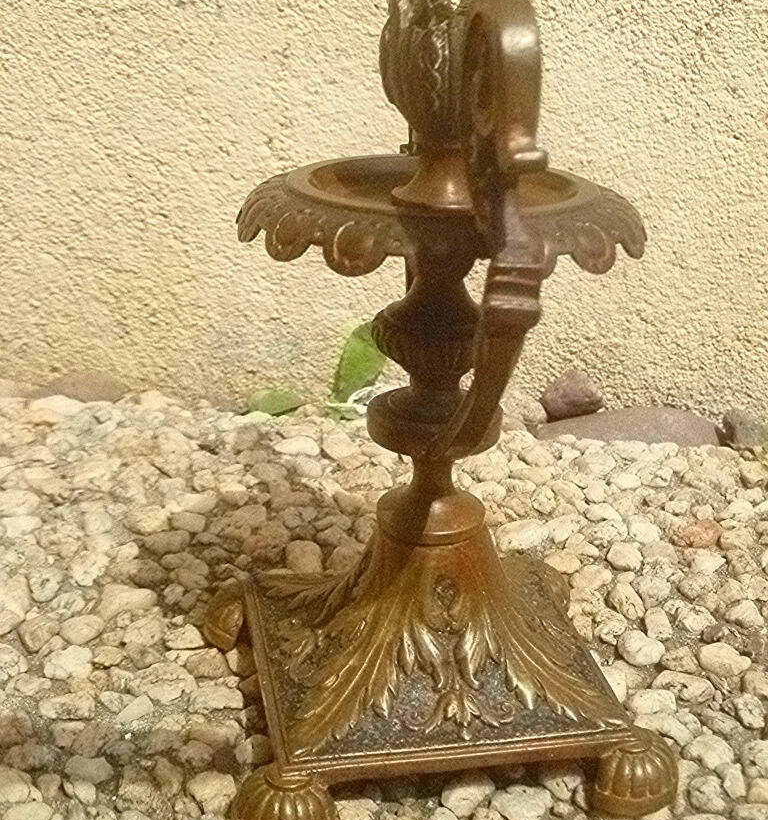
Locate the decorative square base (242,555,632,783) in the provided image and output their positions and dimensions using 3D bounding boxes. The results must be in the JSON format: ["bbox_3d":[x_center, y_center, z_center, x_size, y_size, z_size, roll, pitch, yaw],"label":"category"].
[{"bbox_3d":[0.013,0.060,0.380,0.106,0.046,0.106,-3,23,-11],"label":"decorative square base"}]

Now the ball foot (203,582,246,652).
[{"bbox_3d":[-0.048,0.073,0.429,0.028,0.023,0.028,-3,23,-11],"label":"ball foot"}]

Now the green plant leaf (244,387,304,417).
[{"bbox_3d":[-0.058,-0.004,0.639,0.030,0.014,0.014,5,23,9],"label":"green plant leaf"}]

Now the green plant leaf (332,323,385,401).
[{"bbox_3d":[-0.012,-0.025,0.635,0.030,0.043,0.013,5,23,9],"label":"green plant leaf"}]

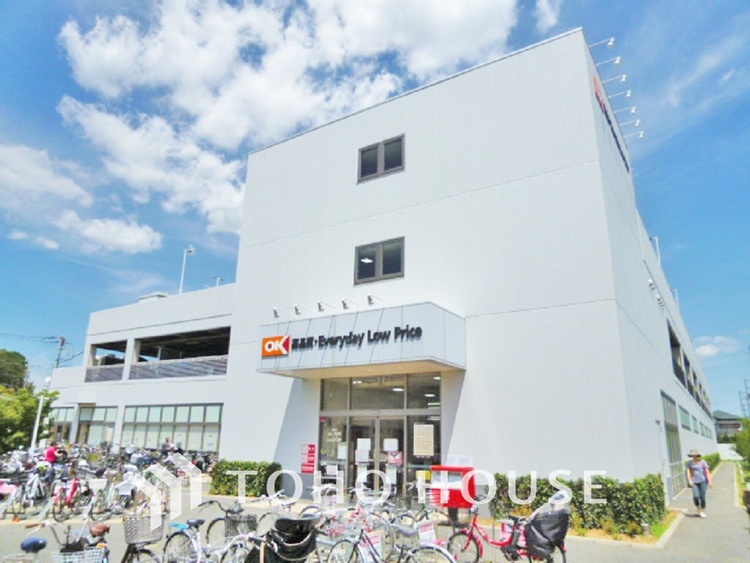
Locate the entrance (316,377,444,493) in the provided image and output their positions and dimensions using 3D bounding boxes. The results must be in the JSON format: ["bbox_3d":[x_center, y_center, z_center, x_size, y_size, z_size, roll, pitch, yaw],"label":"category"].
[{"bbox_3d":[0.047,4.324,14.328,3.984,3.379,0.250,-9,-20,32],"label":"entrance"}]

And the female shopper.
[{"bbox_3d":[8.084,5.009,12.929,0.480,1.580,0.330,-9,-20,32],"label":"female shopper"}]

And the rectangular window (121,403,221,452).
[{"bbox_3d":[-12.155,8.542,30.547,9.150,2.550,0.150,-9,-20,32],"label":"rectangular window"}]

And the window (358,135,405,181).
[{"bbox_3d":[0.194,-3.956,16.899,1.800,1.270,0.120,-9,-20,32],"label":"window"}]

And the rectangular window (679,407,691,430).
[{"bbox_3d":[15.171,6.729,25.439,0.120,0.820,5.600,-9,-20,32],"label":"rectangular window"}]

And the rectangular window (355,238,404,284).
[{"bbox_3d":[0.129,-0.603,15.899,1.810,1.290,0.120,-9,-20,32],"label":"rectangular window"}]

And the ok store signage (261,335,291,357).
[{"bbox_3d":[-2.756,1.789,14.485,1.050,0.530,0.120,-9,-20,32],"label":"ok store signage"}]

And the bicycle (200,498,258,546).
[{"bbox_3d":[-1.773,3.143,6.238,0.580,1.060,1.780,13,-20,-33],"label":"bicycle"}]

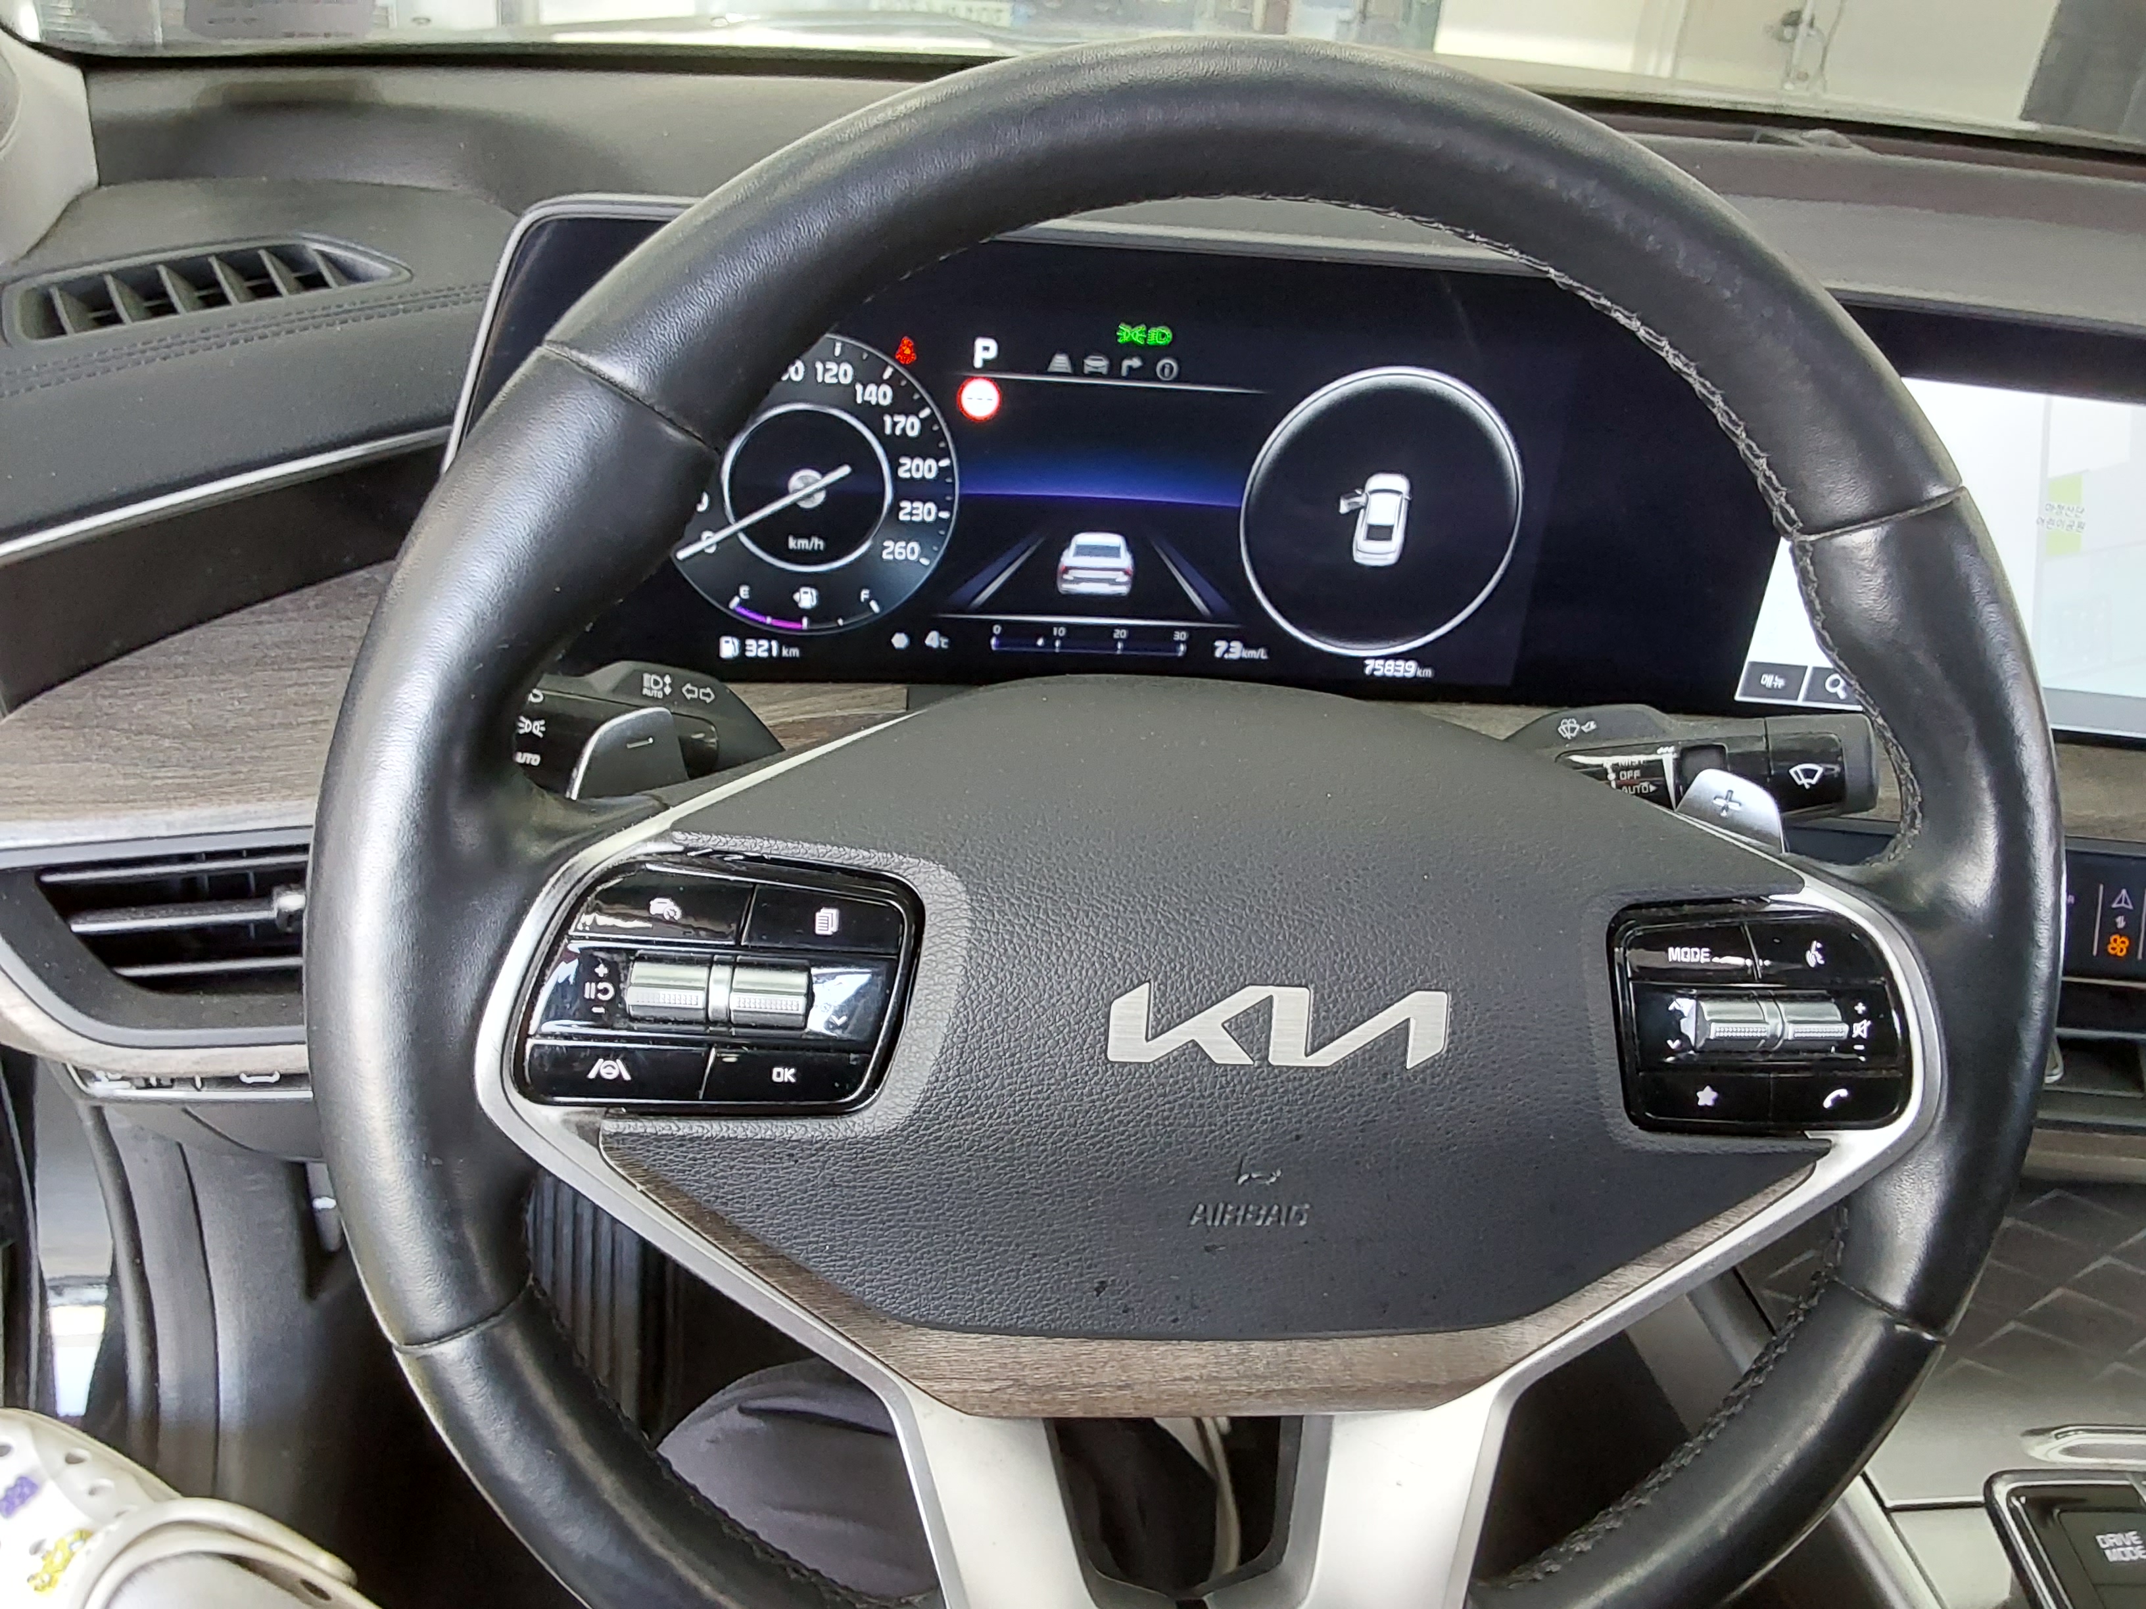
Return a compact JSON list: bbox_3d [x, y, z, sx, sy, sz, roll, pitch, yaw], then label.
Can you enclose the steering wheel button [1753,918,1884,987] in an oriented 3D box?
[{"bbox_3d":[0.159,0.031,0.374,0.034,0.013,0.008,3,5,-11],"label":"steering wheel button"}]

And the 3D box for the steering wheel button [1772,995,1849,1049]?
[{"bbox_3d":[0.156,0.046,0.374,0.018,0.011,0.011,3,5,-11],"label":"steering wheel button"}]

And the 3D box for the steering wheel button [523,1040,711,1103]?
[{"bbox_3d":[-0.086,0.050,0.332,0.034,0.012,0.008,3,5,-11],"label":"steering wheel button"}]

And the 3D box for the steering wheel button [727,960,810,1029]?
[{"bbox_3d":[-0.058,0.036,0.334,0.015,0.013,0.011,3,5,-11],"label":"steering wheel button"}]

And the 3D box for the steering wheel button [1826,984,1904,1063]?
[{"bbox_3d":[0.172,0.047,0.378,0.018,0.016,0.008,3,5,-11],"label":"steering wheel button"}]

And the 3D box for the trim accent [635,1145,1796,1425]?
[{"bbox_3d":[0.032,0.103,0.369,0.255,0.067,0.024,3,5,-11],"label":"trim accent"}]

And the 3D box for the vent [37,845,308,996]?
[{"bbox_3d":[-0.224,0.025,0.509,0.130,0.046,0.030,-4,30,-19],"label":"vent"}]

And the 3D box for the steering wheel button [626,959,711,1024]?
[{"bbox_3d":[-0.077,0.034,0.331,0.015,0.012,0.011,3,5,-11],"label":"steering wheel button"}]

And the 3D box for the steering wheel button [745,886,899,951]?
[{"bbox_3d":[-0.048,0.022,0.336,0.031,0.012,0.008,3,5,-11],"label":"steering wheel button"}]

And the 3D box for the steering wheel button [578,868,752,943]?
[{"bbox_3d":[-0.078,0.018,0.331,0.033,0.014,0.008,3,5,-11],"label":"steering wheel button"}]

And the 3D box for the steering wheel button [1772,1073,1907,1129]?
[{"bbox_3d":[0.164,0.064,0.379,0.033,0.012,0.008,3,5,-11],"label":"steering wheel button"}]

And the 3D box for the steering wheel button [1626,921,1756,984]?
[{"bbox_3d":[0.130,0.030,0.369,0.031,0.013,0.008,3,5,-11],"label":"steering wheel button"}]

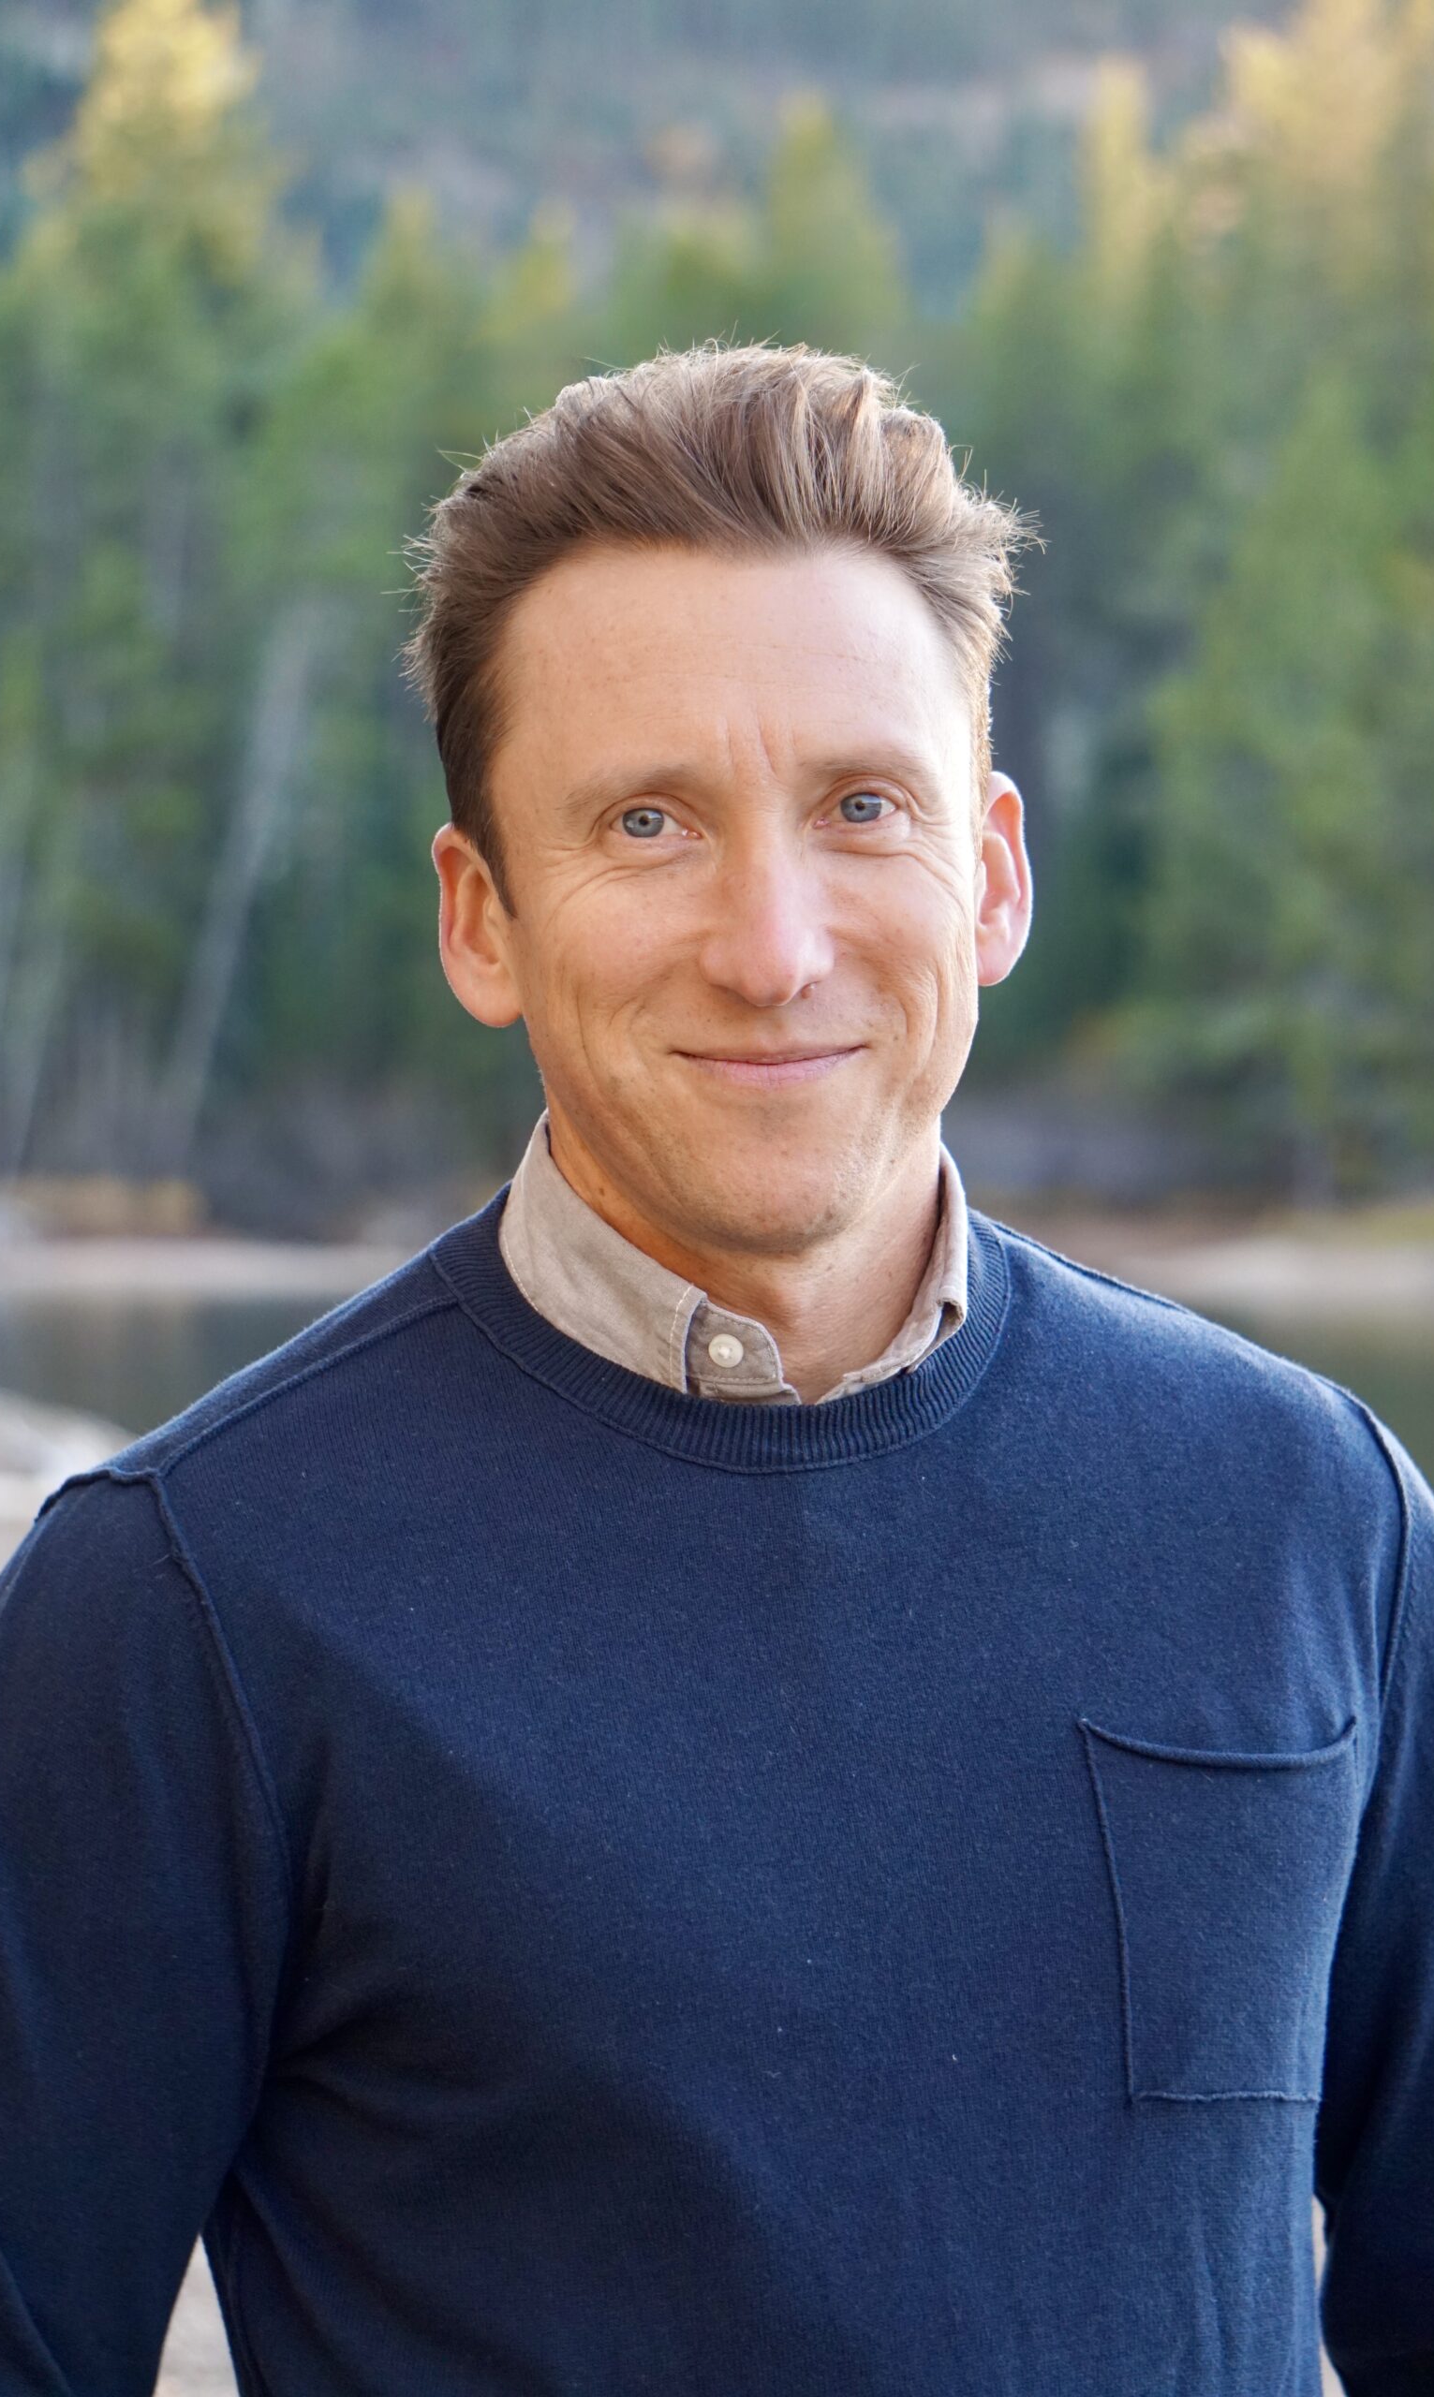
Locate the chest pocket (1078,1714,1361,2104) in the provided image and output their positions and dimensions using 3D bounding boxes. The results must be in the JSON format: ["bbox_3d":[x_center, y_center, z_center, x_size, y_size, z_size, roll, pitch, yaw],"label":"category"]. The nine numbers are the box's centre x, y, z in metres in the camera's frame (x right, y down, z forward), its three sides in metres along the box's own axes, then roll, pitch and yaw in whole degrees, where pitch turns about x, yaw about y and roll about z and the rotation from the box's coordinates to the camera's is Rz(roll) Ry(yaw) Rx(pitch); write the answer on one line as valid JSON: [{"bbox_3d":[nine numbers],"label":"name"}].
[{"bbox_3d":[0.146,0.208,2.120,0.094,0.113,0.025,0,3,-35],"label":"chest pocket"}]

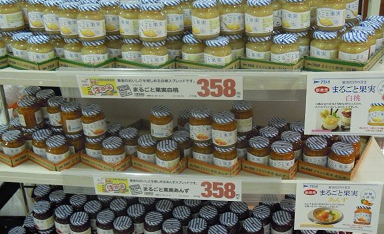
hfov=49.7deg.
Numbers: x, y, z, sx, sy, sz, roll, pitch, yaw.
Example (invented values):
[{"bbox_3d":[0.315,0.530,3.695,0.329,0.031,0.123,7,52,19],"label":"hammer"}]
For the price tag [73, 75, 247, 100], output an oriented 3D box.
[{"bbox_3d":[-0.083,-0.072,1.040,0.420,0.064,0.005,1,26,8],"label":"price tag"}]

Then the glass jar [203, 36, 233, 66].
[{"bbox_3d":[0.068,-0.162,1.098,0.072,0.091,0.072,-2,23,1],"label":"glass jar"}]

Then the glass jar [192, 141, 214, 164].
[{"bbox_3d":[0.038,0.110,1.323,0.072,0.093,0.072,-2,25,1],"label":"glass jar"}]

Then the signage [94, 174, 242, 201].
[{"bbox_3d":[-0.086,0.236,1.371,0.500,0.076,0.004,1,25,11],"label":"signage"}]

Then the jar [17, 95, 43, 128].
[{"bbox_3d":[-0.562,-0.018,1.437,0.072,0.093,0.072,-2,25,1],"label":"jar"}]

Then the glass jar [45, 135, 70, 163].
[{"bbox_3d":[-0.435,0.112,1.341,0.072,0.091,0.072,-2,23,1],"label":"glass jar"}]

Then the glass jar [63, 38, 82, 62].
[{"bbox_3d":[-0.346,-0.197,1.255,0.076,0.091,0.076,-3,25,1],"label":"glass jar"}]

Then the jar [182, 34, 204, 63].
[{"bbox_3d":[0.008,-0.178,1.145,0.072,0.091,0.072,-2,23,1],"label":"jar"}]

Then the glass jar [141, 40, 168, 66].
[{"bbox_3d":[-0.100,-0.166,1.130,0.072,0.093,0.072,-2,25,1],"label":"glass jar"}]

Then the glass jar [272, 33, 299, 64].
[{"bbox_3d":[0.248,-0.169,1.100,0.072,0.093,0.072,-2,25,1],"label":"glass jar"}]

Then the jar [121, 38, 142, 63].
[{"bbox_3d":[-0.154,-0.174,1.122,0.072,0.091,0.072,-2,22,1],"label":"jar"}]

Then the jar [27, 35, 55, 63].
[{"bbox_3d":[-0.442,-0.190,1.216,0.072,0.093,0.072,-5,25,-4],"label":"jar"}]

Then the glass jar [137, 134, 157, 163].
[{"bbox_3d":[-0.139,0.112,1.336,0.072,0.093,0.072,-2,25,1],"label":"glass jar"}]

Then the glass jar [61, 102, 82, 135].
[{"bbox_3d":[-0.396,0.002,1.365,0.072,0.091,0.072,-2,23,1],"label":"glass jar"}]

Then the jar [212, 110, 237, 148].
[{"bbox_3d":[0.097,0.036,1.240,0.072,0.091,0.072,-2,23,1],"label":"jar"}]

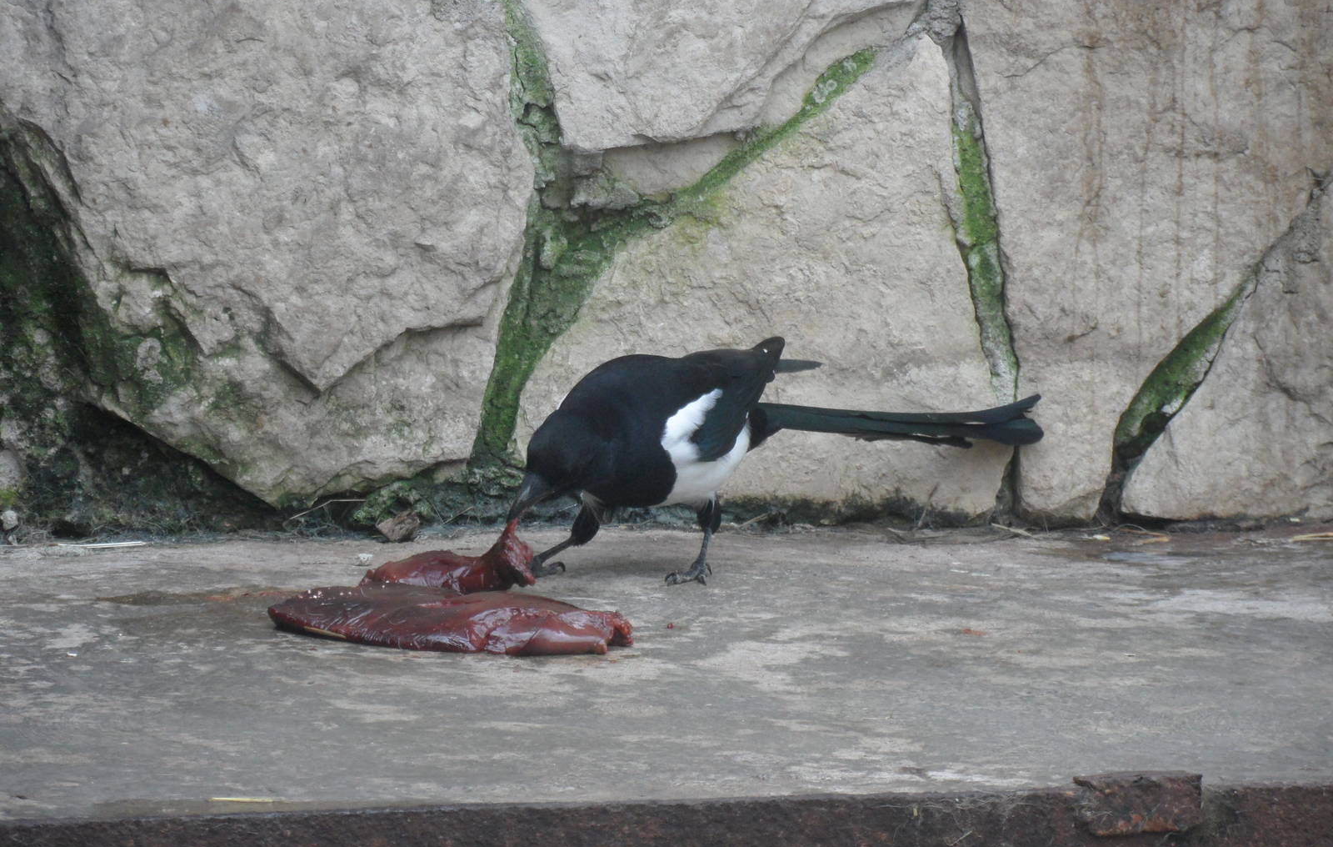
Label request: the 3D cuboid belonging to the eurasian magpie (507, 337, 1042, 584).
[{"bbox_3d":[0.075,0.019,8.150,0.425,0.165,0.125,-6,14,-27],"label":"eurasian magpie"}]

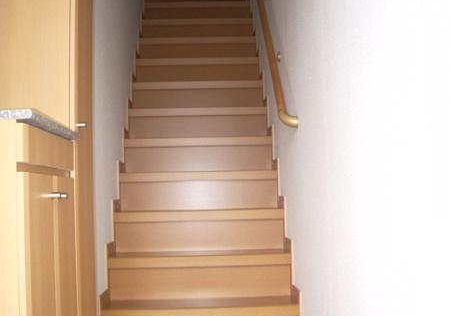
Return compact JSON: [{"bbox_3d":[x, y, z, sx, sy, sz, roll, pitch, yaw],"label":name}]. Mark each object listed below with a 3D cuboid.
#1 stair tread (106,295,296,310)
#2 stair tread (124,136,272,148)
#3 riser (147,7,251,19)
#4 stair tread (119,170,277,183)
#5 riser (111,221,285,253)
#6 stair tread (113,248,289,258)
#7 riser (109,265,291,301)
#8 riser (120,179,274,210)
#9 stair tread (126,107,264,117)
[{"bbox_3d":[-0.104,0.640,2.590,0.805,0.043,0.236,-1,-3,-2],"label":"stair tread"},{"bbox_3d":[-0.148,-0.083,3.446,0.805,0.043,0.236,-1,-3,-2],"label":"stair tread"},{"bbox_3d":[-0.209,-1.076,4.649,0.805,0.151,0.022,-1,-3,-2],"label":"riser"},{"bbox_3d":[-0.137,0.098,3.232,0.805,0.043,0.236,-1,-3,-2],"label":"stair tread"},{"bbox_3d":[-0.121,0.369,2.938,0.805,0.151,0.022,-1,-3,-2],"label":"riser"},{"bbox_3d":[-0.115,0.459,2.804,0.805,0.043,0.236,-1,-3,-2],"label":"stair tread"},{"bbox_3d":[-0.110,0.550,2.724,0.805,0.151,0.022,-1,-3,-2],"label":"riser"},{"bbox_3d":[-0.132,0.189,3.152,0.805,0.151,0.022,-1,-3,-2],"label":"riser"},{"bbox_3d":[-0.159,-0.264,3.659,0.805,0.043,0.236,-1,-3,-2],"label":"stair tread"}]

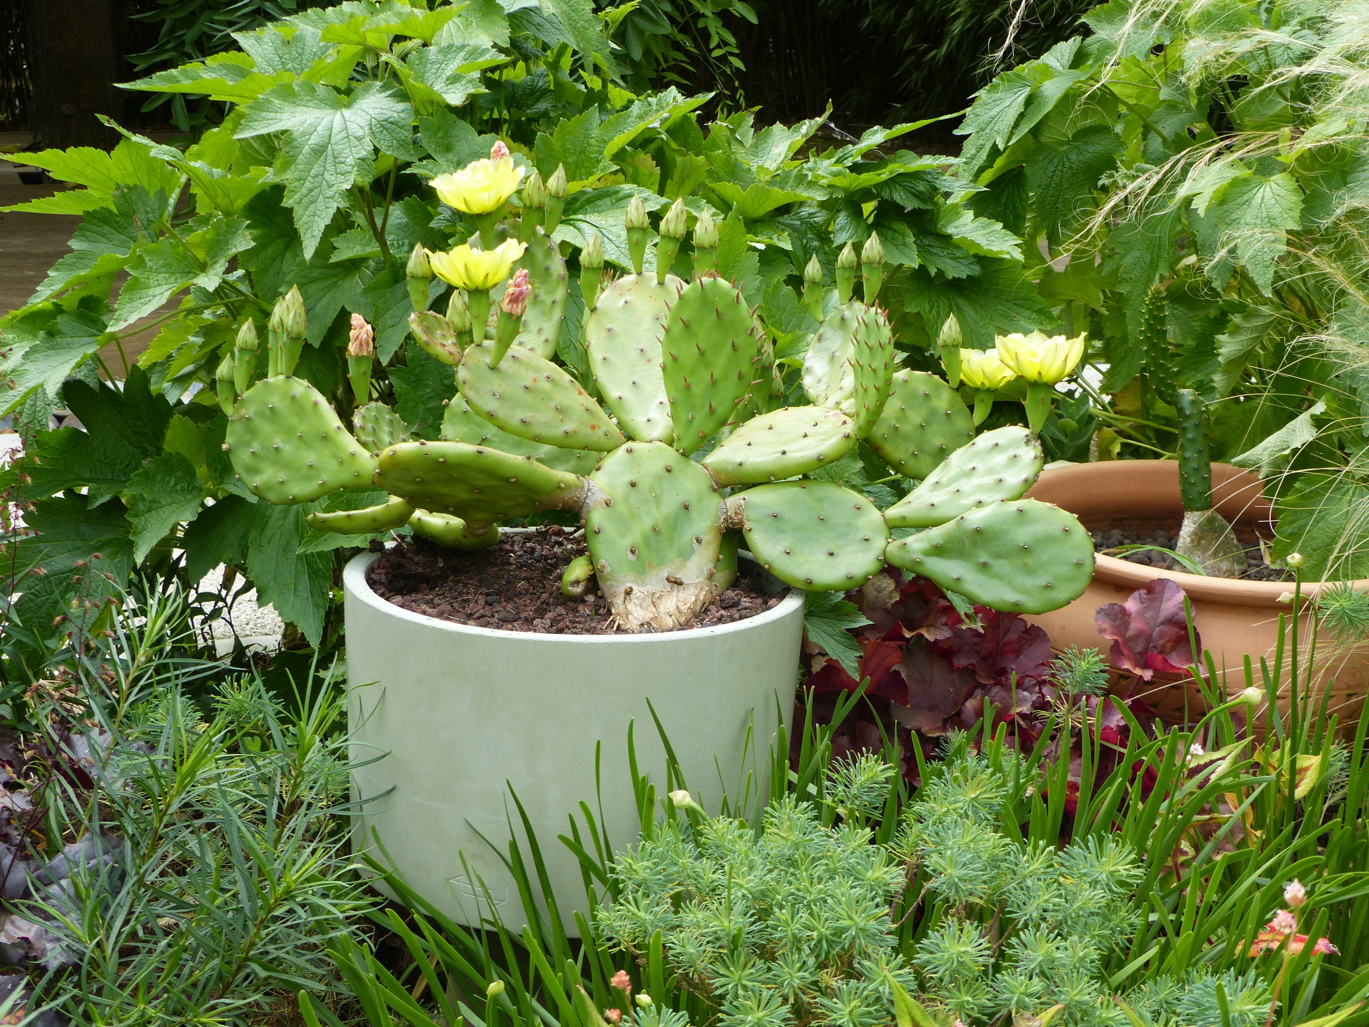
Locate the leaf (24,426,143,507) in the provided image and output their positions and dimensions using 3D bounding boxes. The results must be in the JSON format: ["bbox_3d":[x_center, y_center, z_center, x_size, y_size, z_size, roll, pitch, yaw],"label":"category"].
[{"bbox_3d":[-0.547,-0.043,2.020,0.101,0.068,0.060,1,12,0],"label":"leaf"}]

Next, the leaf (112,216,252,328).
[{"bbox_3d":[-0.457,-0.220,2.020,0.119,0.095,0.080,1,12,0],"label":"leaf"}]

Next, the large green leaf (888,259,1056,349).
[{"bbox_3d":[0.269,-0.196,2.080,0.151,0.078,0.060,1,12,0],"label":"large green leaf"}]

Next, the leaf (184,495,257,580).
[{"bbox_3d":[-0.423,0.023,2.020,0.061,0.076,0.050,1,12,0],"label":"leaf"}]

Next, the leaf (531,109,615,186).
[{"bbox_3d":[-0.109,-0.362,2.180,0.078,0.071,0.060,1,12,0],"label":"leaf"}]

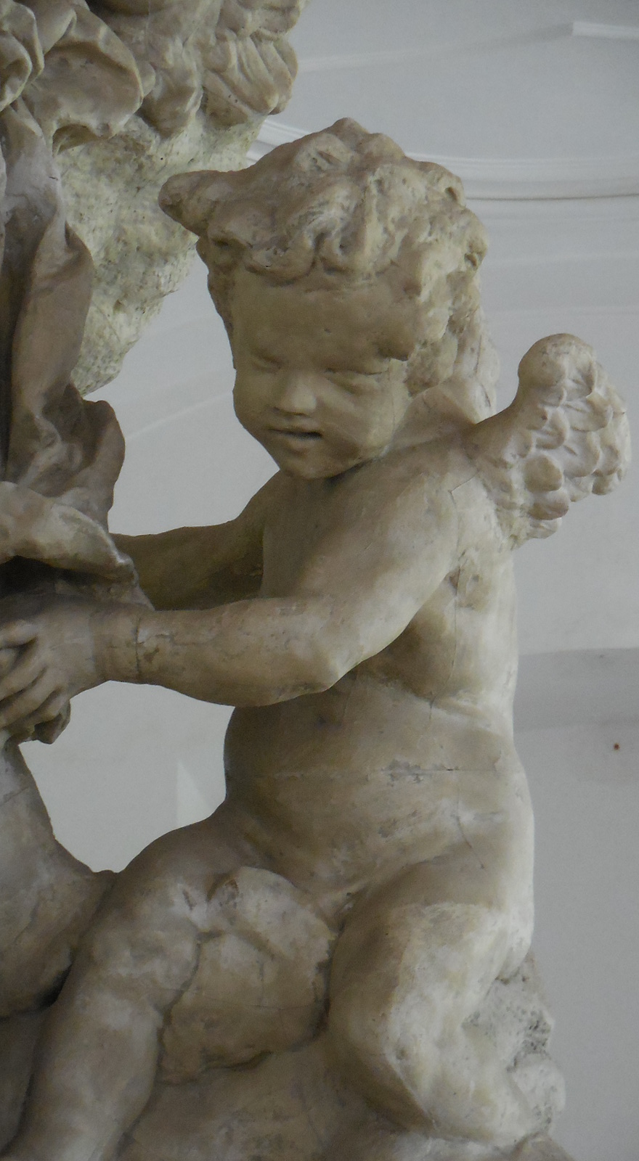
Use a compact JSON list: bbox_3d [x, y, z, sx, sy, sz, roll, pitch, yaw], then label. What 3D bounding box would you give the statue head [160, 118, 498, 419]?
[{"bbox_3d":[0.009,-0.229,3.500,0.245,0.275,0.270,10,13,23],"label":"statue head"}]

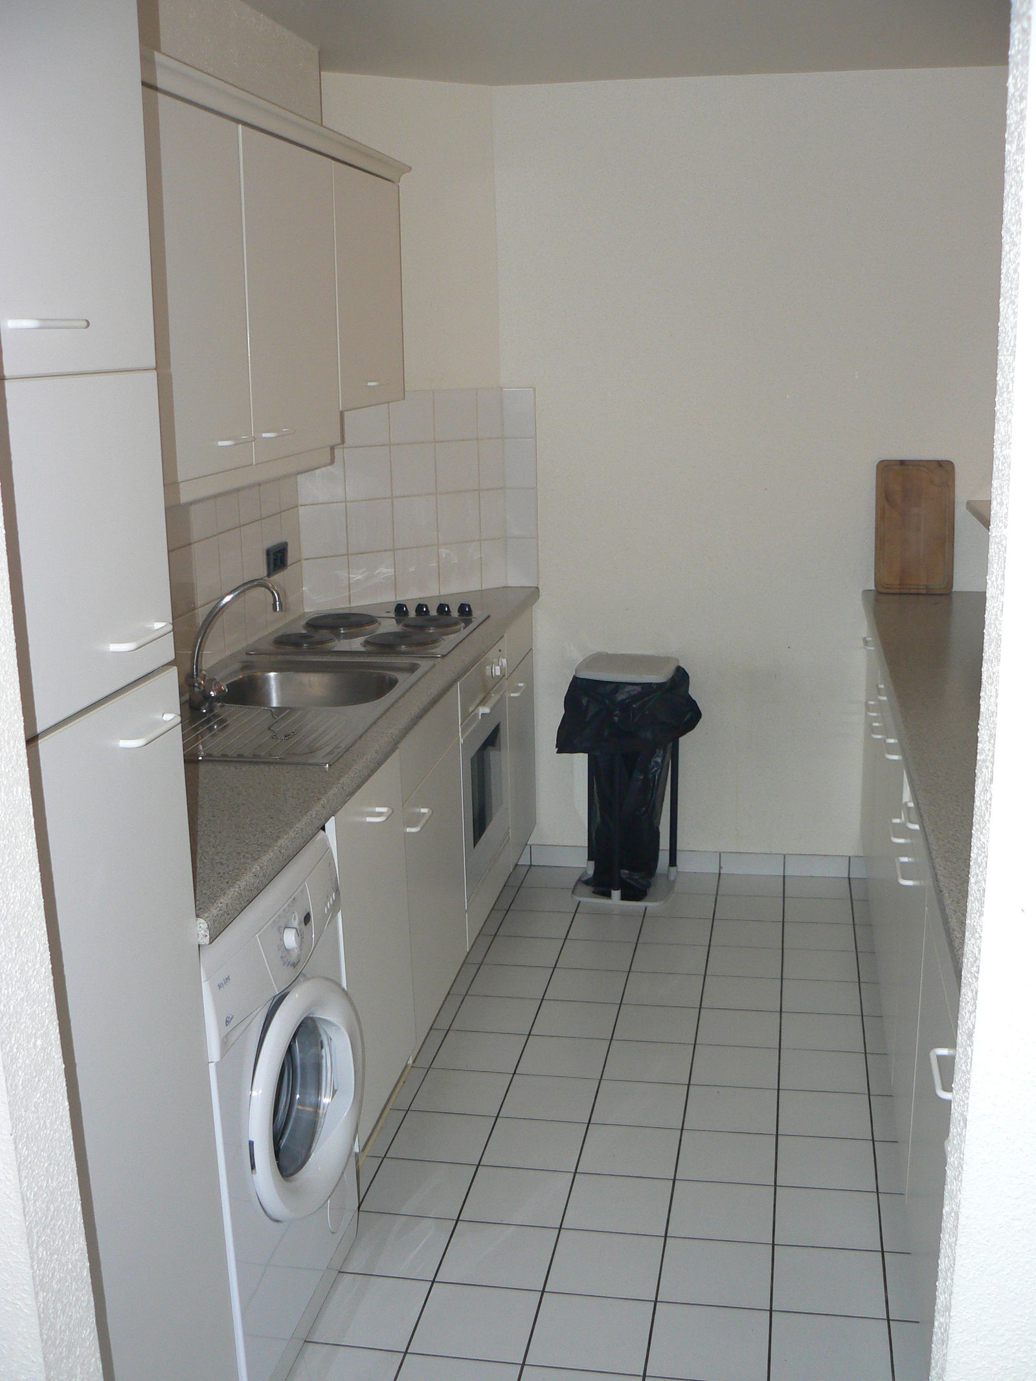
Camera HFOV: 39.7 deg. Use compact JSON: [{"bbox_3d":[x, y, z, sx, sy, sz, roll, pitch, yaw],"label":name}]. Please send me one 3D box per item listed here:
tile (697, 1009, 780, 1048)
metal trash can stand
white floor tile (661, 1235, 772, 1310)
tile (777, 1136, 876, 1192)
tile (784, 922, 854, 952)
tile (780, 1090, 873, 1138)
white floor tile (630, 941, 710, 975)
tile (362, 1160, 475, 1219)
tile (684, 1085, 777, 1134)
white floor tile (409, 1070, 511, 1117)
[{"bbox_3d":[0.547,0.840,3.556,0.200,0.010,0.200,1,13,11],"label":"tile"},{"bbox_3d":[0.332,0.259,4.332,0.410,0.720,0.300,2,14,15],"label":"metal trash can stand"},{"bbox_3d":[0.355,1.044,2.565,0.197,0.010,0.197,1,13,11],"label":"white floor tile"},{"bbox_3d":[0.613,0.944,2.854,0.198,0.010,0.198,1,13,10],"label":"tile"},{"bbox_3d":[0.847,0.699,4.037,0.197,0.010,0.197,1,13,11],"label":"tile"},{"bbox_3d":[0.652,0.905,3.056,0.198,0.010,0.198,1,13,11],"label":"tile"},{"bbox_3d":[0.412,0.730,3.876,0.198,0.010,0.198,1,13,10],"label":"white floor tile"},{"bbox_3d":[-0.192,0.975,2.806,0.200,0.010,0.200,1,13,10],"label":"tile"},{"bbox_3d":[0.472,0.927,3.167,0.200,0.010,0.200,1,13,11],"label":"tile"},{"bbox_3d":[-0.121,0.893,3.185,0.200,0.010,0.200,1,13,10],"label":"white floor tile"}]

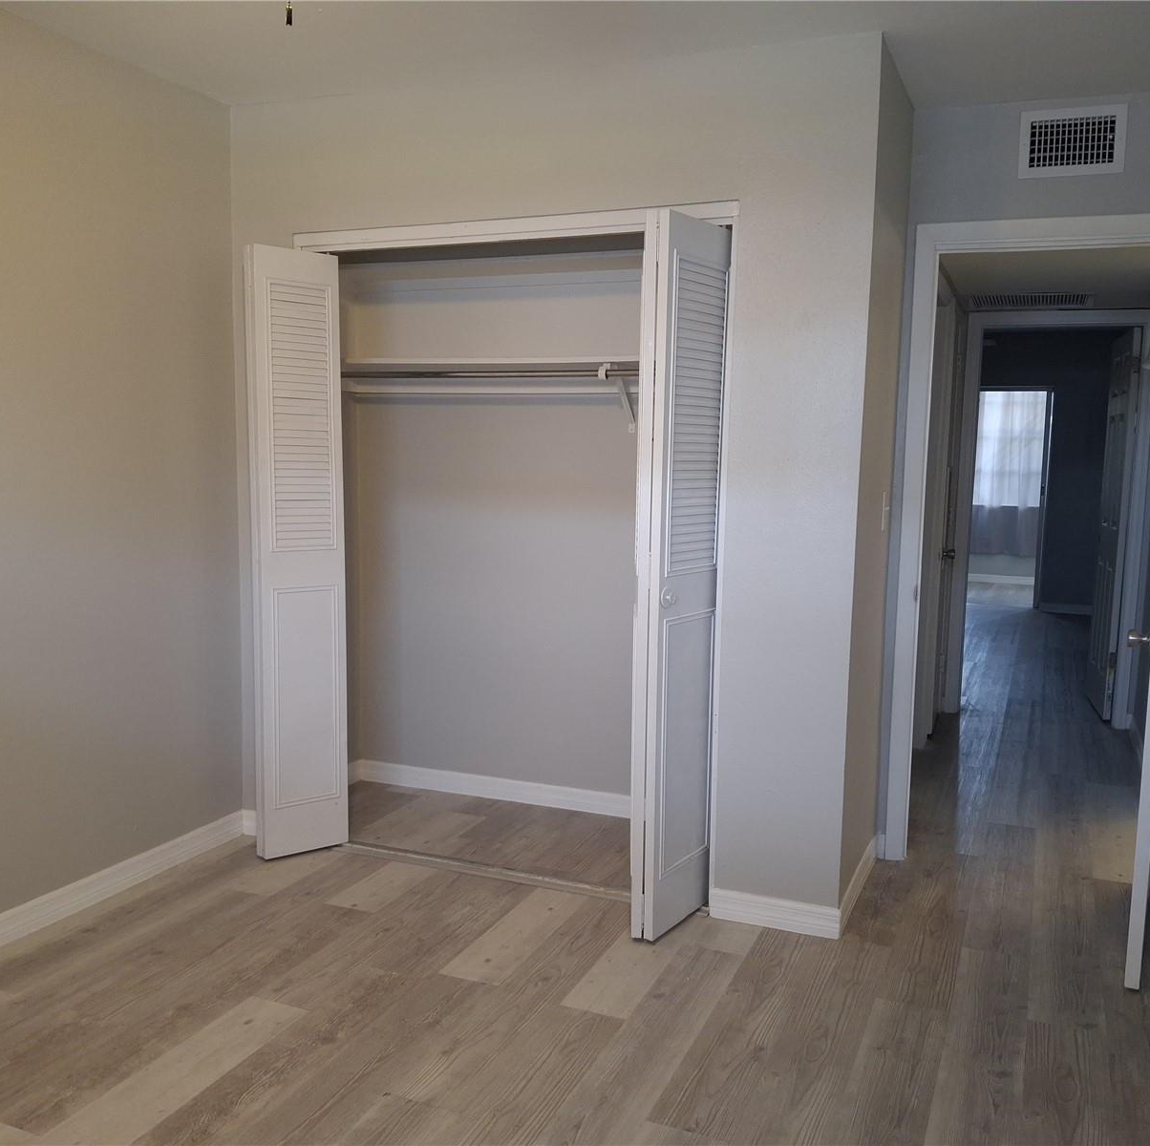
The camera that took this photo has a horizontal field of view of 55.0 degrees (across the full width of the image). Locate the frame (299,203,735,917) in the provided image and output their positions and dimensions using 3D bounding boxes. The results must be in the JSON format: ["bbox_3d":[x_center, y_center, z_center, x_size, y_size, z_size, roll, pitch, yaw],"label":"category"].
[{"bbox_3d":[-0.243,-0.056,3.503,1.503,2.063,0.100,4,7,23],"label":"frame"}]

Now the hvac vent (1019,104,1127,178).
[{"bbox_3d":[1.514,-1.312,3.359,0.296,0.198,0.022,4,7,23],"label":"hvac vent"}]

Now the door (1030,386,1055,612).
[{"bbox_3d":[4.357,-0.677,10.248,0.045,2.000,0.740,4,7,23],"label":"door"}]

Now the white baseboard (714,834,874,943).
[{"bbox_3d":[0.719,0.949,3.534,0.379,0.100,0.706,4,7,23],"label":"white baseboard"}]

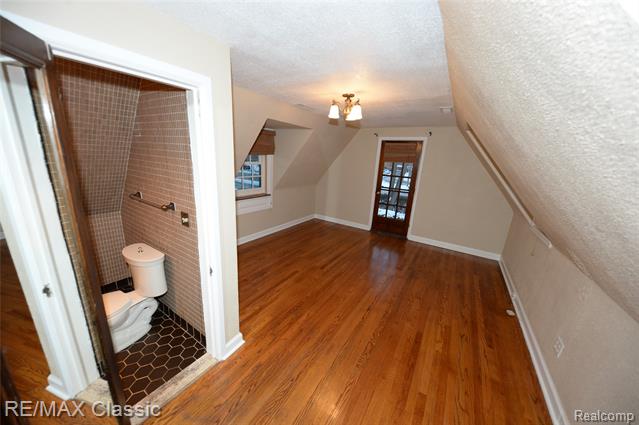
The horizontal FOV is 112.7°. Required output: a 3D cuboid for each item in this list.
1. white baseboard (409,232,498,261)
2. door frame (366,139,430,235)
[{"bbox_3d":[2.599,0.695,4.242,1.570,0.105,0.025,12,17,28],"label":"white baseboard"},{"bbox_3d":[1.641,-0.516,4.601,0.930,2.110,0.120,12,17,28],"label":"door frame"}]

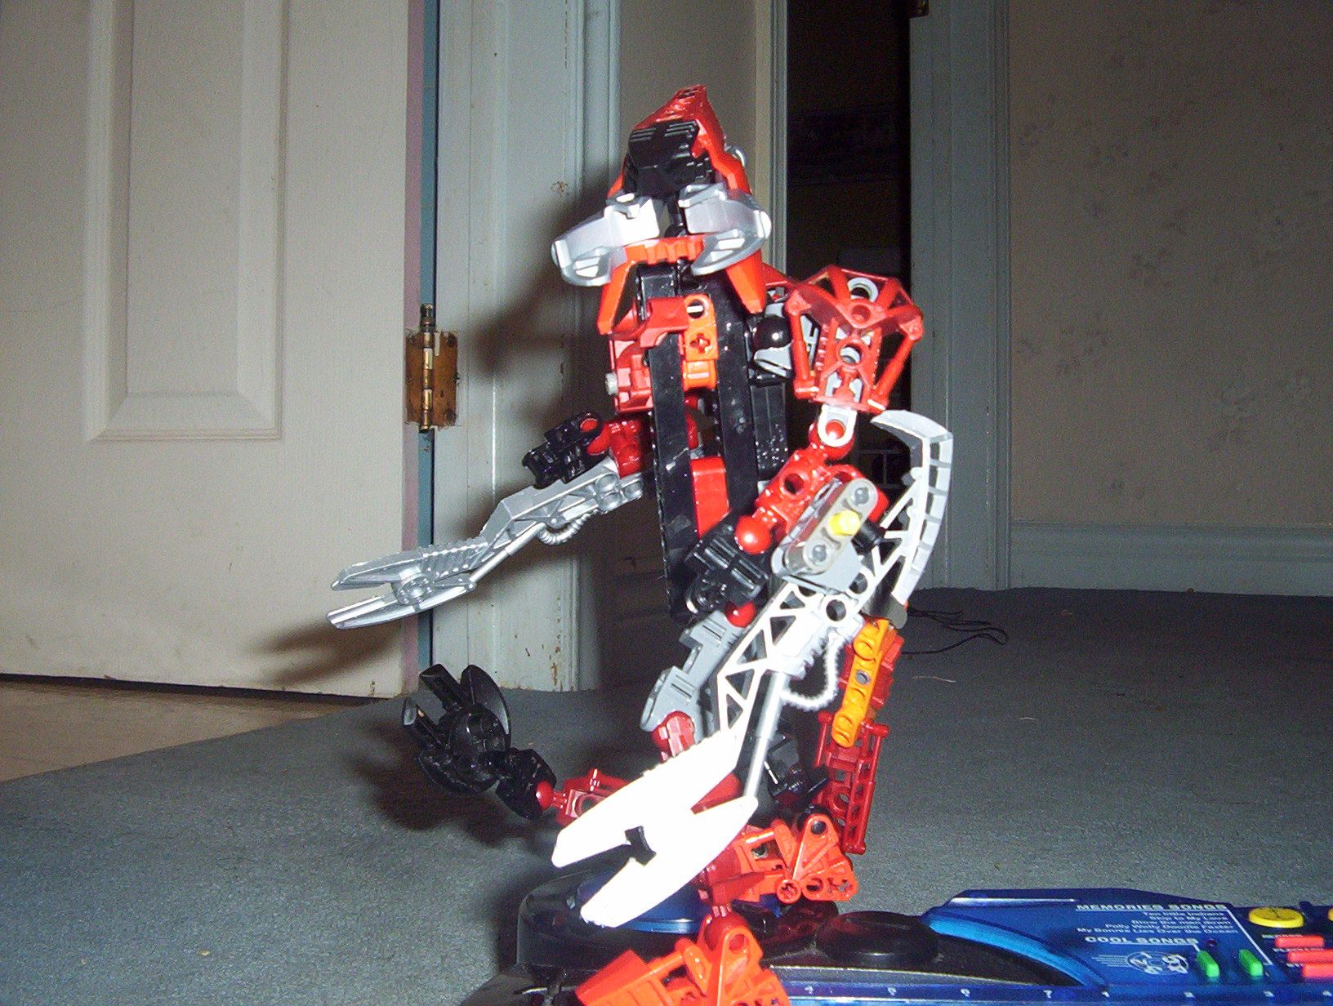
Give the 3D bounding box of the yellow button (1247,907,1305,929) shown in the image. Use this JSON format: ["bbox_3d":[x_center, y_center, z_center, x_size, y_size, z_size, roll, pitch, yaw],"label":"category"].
[{"bbox_3d":[0.182,0.124,0.448,0.016,0.003,0.015,0,-1,4],"label":"yellow button"}]

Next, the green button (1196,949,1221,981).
[{"bbox_3d":[0.147,0.125,0.408,0.004,0.003,0.014,0,-1,4],"label":"green button"}]

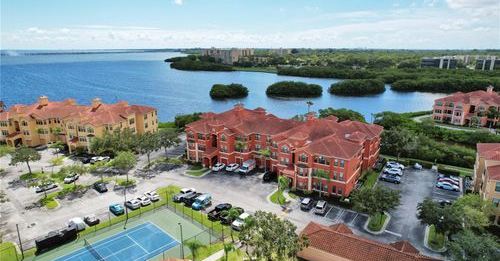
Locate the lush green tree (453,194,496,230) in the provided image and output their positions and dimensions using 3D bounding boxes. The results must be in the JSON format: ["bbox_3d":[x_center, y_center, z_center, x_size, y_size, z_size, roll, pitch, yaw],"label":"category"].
[{"bbox_3d":[41.363,15.972,56.301,7.600,7.700,7.400,0,15,0],"label":"lush green tree"}]

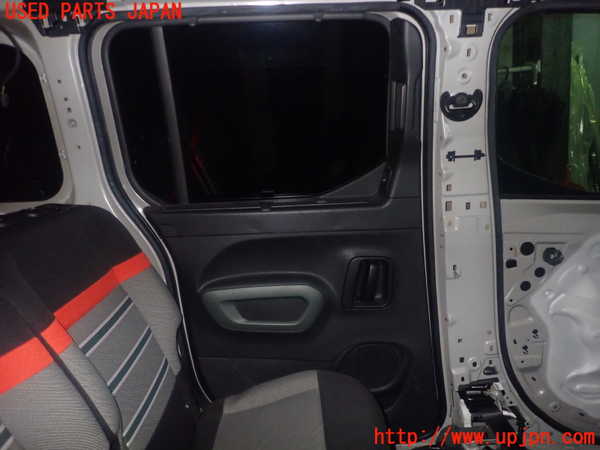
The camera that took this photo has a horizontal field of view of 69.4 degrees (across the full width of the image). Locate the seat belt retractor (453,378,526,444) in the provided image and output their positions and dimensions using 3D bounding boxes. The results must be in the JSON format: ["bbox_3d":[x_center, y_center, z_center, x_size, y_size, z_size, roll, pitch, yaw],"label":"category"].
[{"bbox_3d":[0.526,0.516,1.212,0.150,0.150,0.110,-1,11,0],"label":"seat belt retractor"}]

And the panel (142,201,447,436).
[{"bbox_3d":[-0.002,0.253,1.135,0.730,0.600,0.090,-3,9,-1],"label":"panel"}]

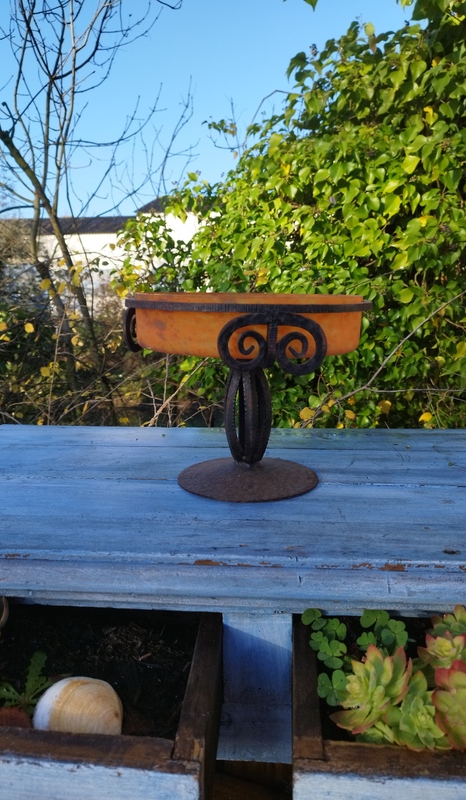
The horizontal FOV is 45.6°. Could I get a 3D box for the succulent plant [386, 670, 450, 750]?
[{"bbox_3d":[0.111,0.187,0.334,0.043,0.045,0.047,0,11,0],"label":"succulent plant"}]

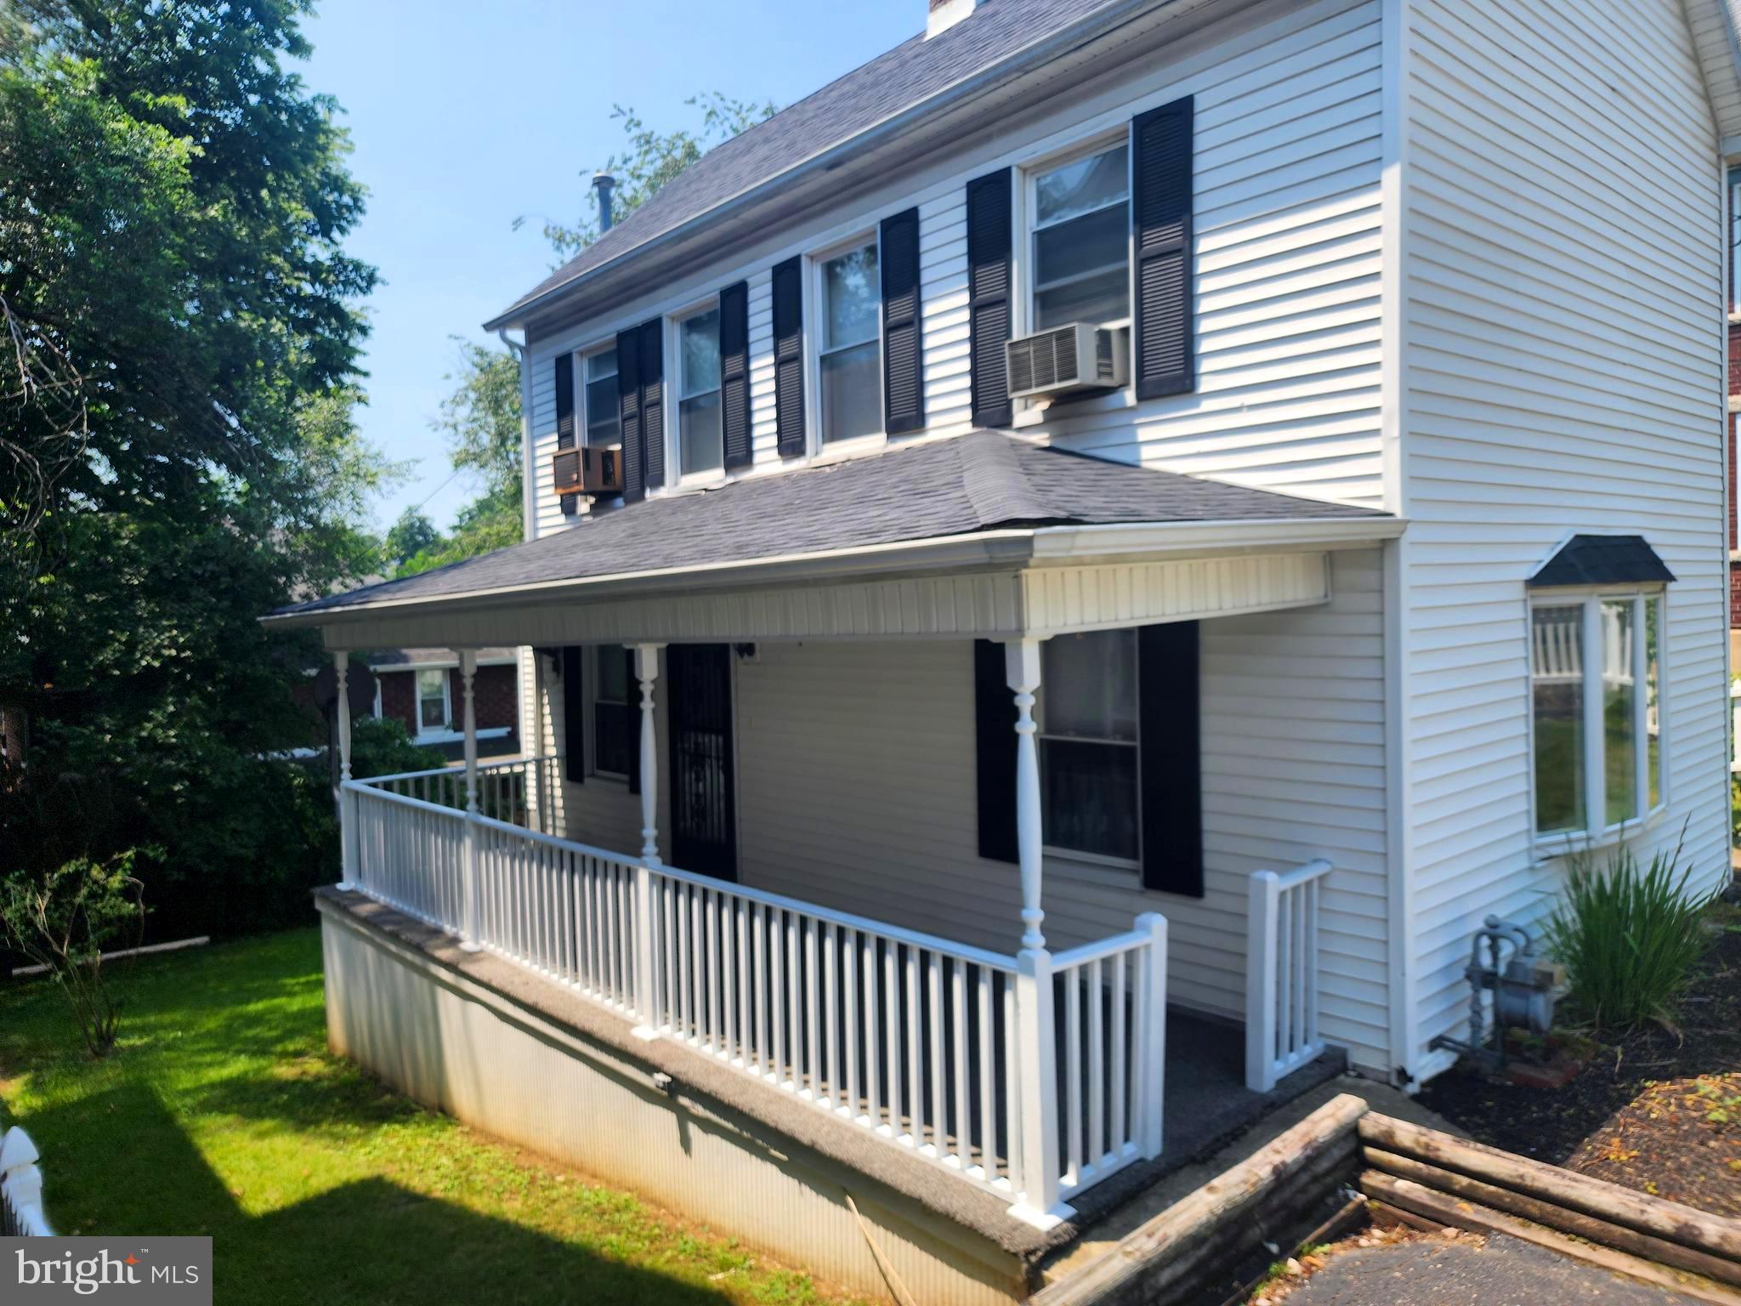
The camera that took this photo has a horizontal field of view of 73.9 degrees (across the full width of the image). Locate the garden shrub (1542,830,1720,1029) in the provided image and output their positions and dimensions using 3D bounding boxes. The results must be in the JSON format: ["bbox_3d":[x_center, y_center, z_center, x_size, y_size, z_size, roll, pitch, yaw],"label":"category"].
[{"bbox_3d":[3.920,1.450,5.980,0.850,1.020,0.880,-5,3,-41],"label":"garden shrub"}]

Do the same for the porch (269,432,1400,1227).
[{"bbox_3d":[-1.460,0.420,7.840,2.550,3.450,9.000,-5,3,-41],"label":"porch"}]

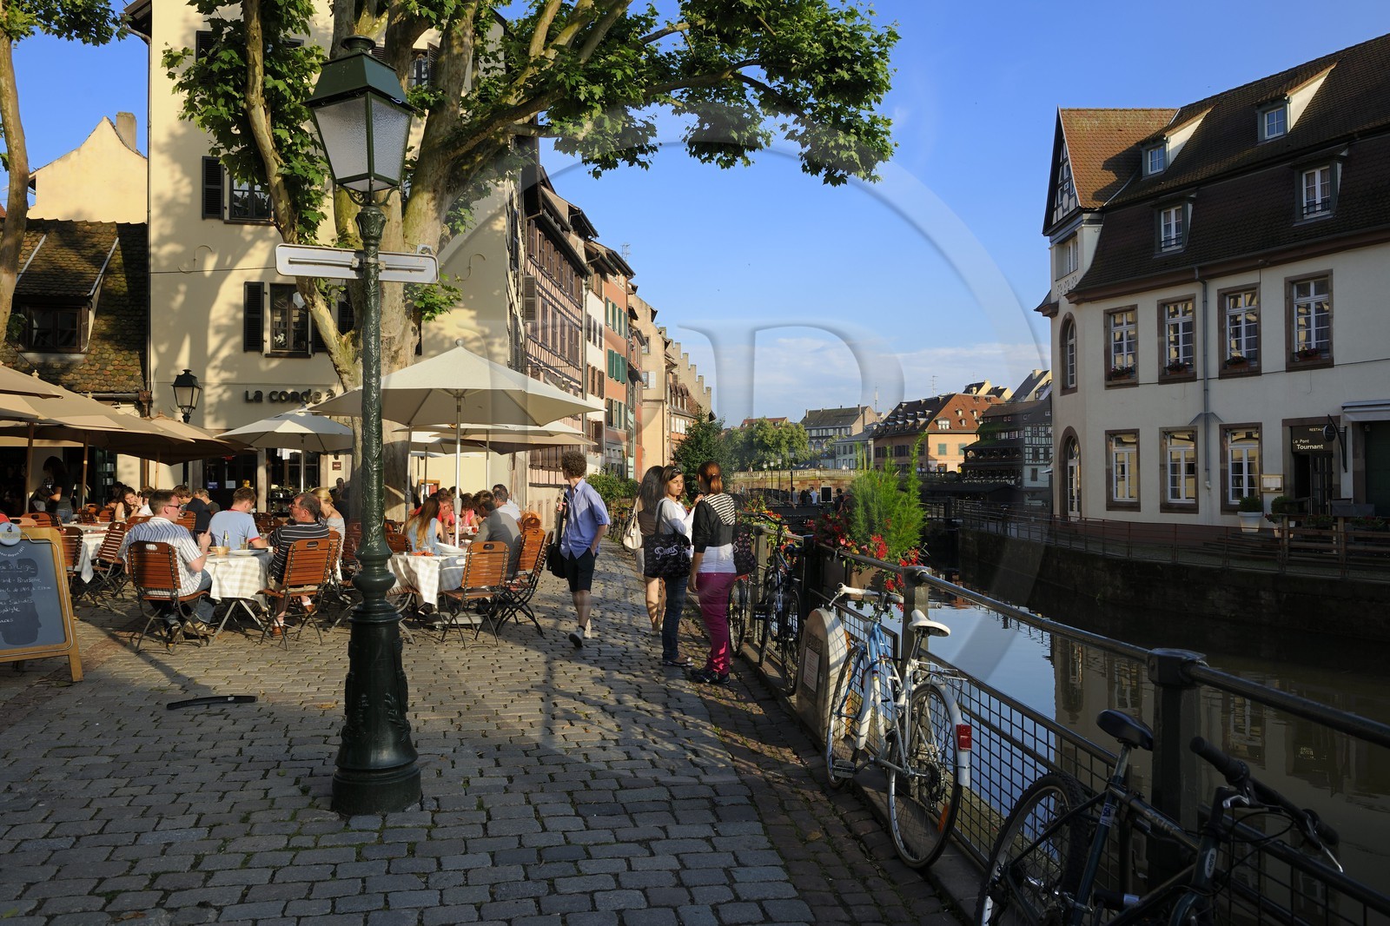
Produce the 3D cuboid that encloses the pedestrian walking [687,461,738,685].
[{"bbox_3d":[0.140,0.796,7.950,0.460,1.640,0.370,1,-1,-37],"label":"pedestrian walking"}]

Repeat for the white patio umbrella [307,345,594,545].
[{"bbox_3d":[-2.298,0.194,10.500,2.850,2.750,2.650,0,-1,0],"label":"white patio umbrella"}]

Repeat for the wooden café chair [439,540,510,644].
[{"bbox_3d":[-1.923,1.112,9.270,0.440,0.890,0.550,0,-1,-32],"label":"wooden café chair"}]

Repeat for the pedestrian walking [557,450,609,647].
[{"bbox_3d":[-1.010,0.750,9.700,0.500,1.740,0.520,-1,-1,25],"label":"pedestrian walking"}]

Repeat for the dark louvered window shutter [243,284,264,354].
[{"bbox_3d":[-10.403,-3.431,25.500,0.450,1.600,0.060,0,-1,-8],"label":"dark louvered window shutter"}]

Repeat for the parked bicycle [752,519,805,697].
[{"bbox_3d":[0.573,0.976,7.450,0.560,1.080,1.720,0,-1,-7],"label":"parked bicycle"}]

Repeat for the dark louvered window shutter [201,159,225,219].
[{"bbox_3d":[-11.337,-6.453,25.400,0.470,1.470,0.060,0,-1,-8],"label":"dark louvered window shutter"}]

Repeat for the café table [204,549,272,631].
[{"bbox_3d":[-4.090,1.180,9.520,0.740,0.760,0.680,-1,-1,39],"label":"café table"}]

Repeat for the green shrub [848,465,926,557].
[{"bbox_3d":[0.996,0.250,5.650,0.420,0.520,0.420,0,-1,-5],"label":"green shrub"}]

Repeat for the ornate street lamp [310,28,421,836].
[{"bbox_3d":[-1.494,-0.210,4.970,0.410,3.520,0.410,-2,-1,38],"label":"ornate street lamp"}]

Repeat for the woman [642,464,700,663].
[{"bbox_3d":[-0.183,0.815,8.680,0.420,1.630,0.480,-1,-1,22],"label":"woman"}]

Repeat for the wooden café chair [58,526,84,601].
[{"bbox_3d":[-6.600,1.130,11.150,0.460,0.900,0.520,0,-1,-41],"label":"wooden café chair"}]

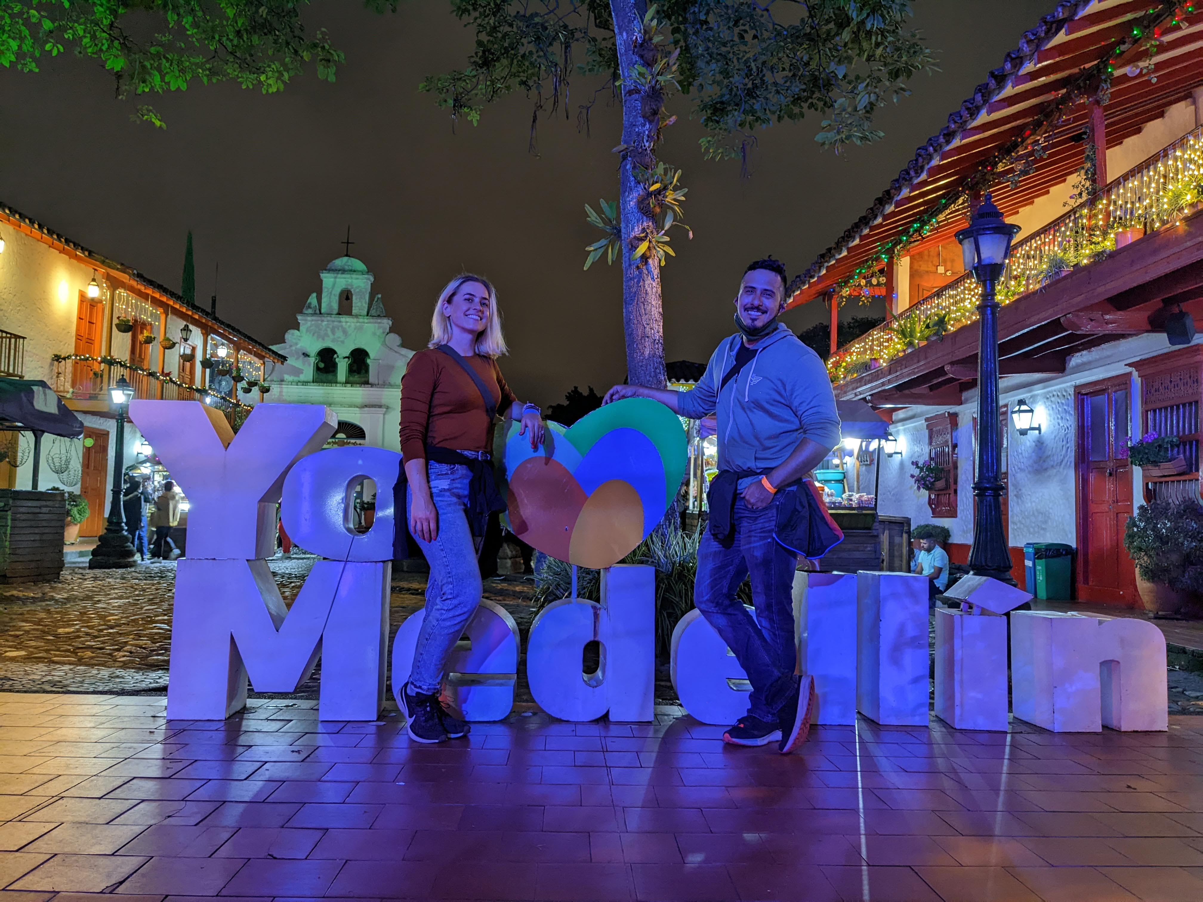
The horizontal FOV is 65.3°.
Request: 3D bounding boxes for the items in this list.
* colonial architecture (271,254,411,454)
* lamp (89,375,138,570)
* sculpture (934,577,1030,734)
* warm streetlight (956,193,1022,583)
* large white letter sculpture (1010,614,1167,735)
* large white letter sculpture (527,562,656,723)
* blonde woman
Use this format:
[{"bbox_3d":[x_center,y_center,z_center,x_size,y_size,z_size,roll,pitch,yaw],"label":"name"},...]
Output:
[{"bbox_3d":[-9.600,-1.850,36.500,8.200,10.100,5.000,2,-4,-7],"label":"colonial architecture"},{"bbox_3d":[-8.820,0.400,17.000,0.800,3.480,0.800,1,-4,0],"label":"lamp"},{"bbox_3d":[1.550,0.810,3.830,0.290,0.600,0.280,1,-4,-3],"label":"sculpture"},{"bbox_3d":[2.740,-0.120,6.750,0.730,3.420,0.730,1,-4,0],"label":"warm streetlight"},{"bbox_3d":[1.990,0.890,3.820,0.450,0.445,0.280,2,-4,-3],"label":"large white letter sculpture"},{"bbox_3d":[-0.045,0.768,3.820,0.495,0.605,0.270,1,-4,-3],"label":"large white letter sculpture"},{"bbox_3d":[-0.490,0.207,3.430,0.520,1.680,0.380,4,-5,-36],"label":"blonde woman"}]

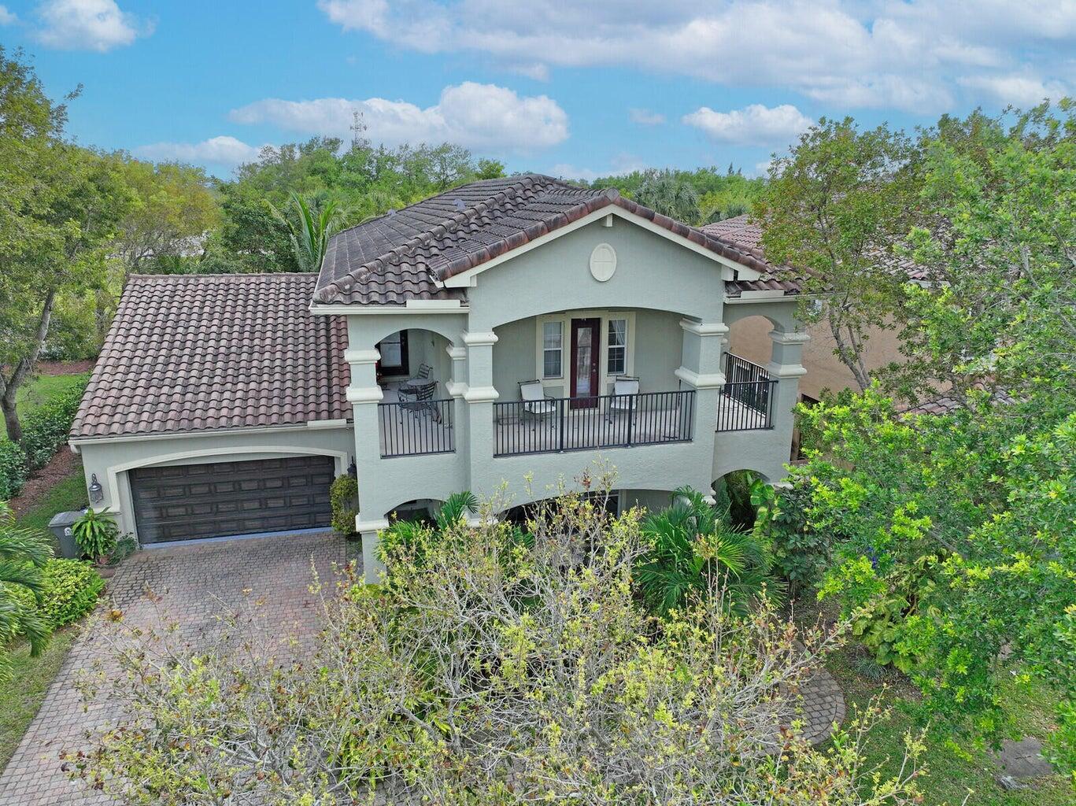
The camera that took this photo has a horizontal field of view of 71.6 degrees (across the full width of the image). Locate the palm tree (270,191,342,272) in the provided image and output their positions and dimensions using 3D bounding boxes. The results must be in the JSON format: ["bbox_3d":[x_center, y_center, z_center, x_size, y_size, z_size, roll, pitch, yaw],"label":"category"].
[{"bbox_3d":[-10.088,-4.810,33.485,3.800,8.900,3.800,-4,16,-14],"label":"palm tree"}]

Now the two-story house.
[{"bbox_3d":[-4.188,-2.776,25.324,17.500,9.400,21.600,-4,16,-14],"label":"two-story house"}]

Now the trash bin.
[{"bbox_3d":[-11.574,3.338,18.632,0.820,1.080,0.660,-4,16,-14],"label":"trash bin"}]

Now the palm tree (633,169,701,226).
[{"bbox_3d":[7.788,-9.560,48.114,4.300,10.500,4.300,-4,16,-14],"label":"palm tree"}]

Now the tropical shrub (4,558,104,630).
[{"bbox_3d":[-10.655,4.079,16.425,1.600,0.850,2.000,-4,16,-14],"label":"tropical shrub"}]

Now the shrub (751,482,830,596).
[{"bbox_3d":[5.682,3.076,17.074,1.900,2.650,1.700,-4,16,-14],"label":"shrub"}]

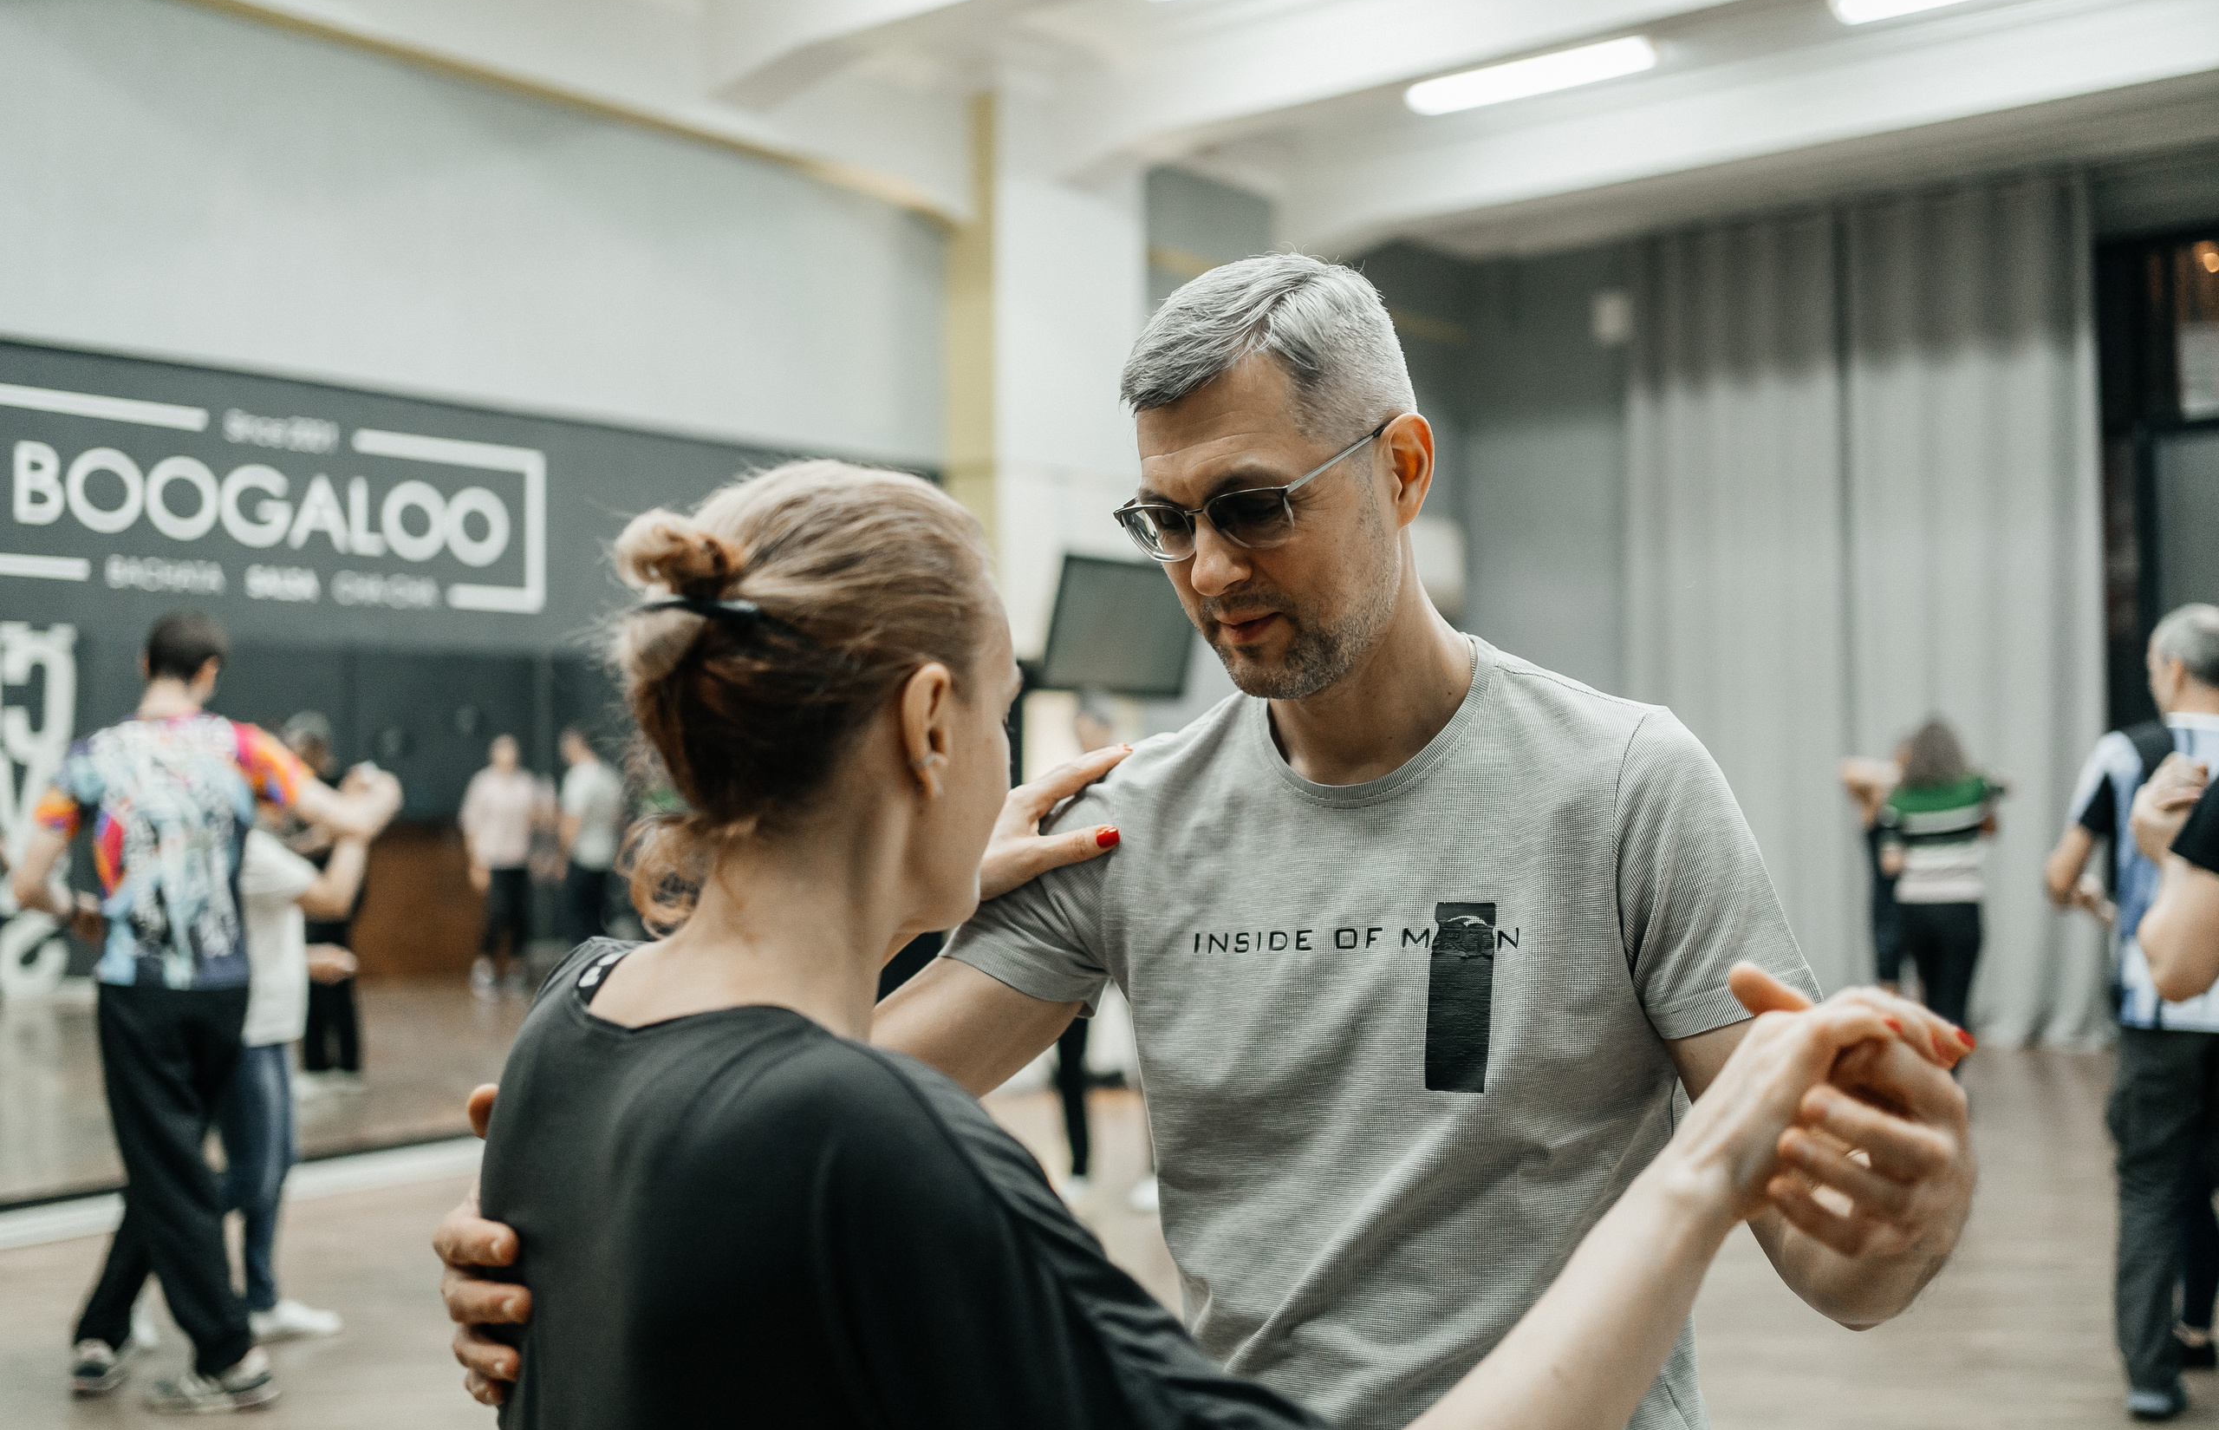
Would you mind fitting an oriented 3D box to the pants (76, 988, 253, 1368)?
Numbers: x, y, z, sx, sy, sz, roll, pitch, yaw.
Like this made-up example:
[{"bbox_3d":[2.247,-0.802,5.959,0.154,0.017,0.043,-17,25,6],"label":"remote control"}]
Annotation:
[{"bbox_3d":[-2.100,1.012,4.800,0.380,0.900,0.350,0,-1,-7],"label":"pants"}]

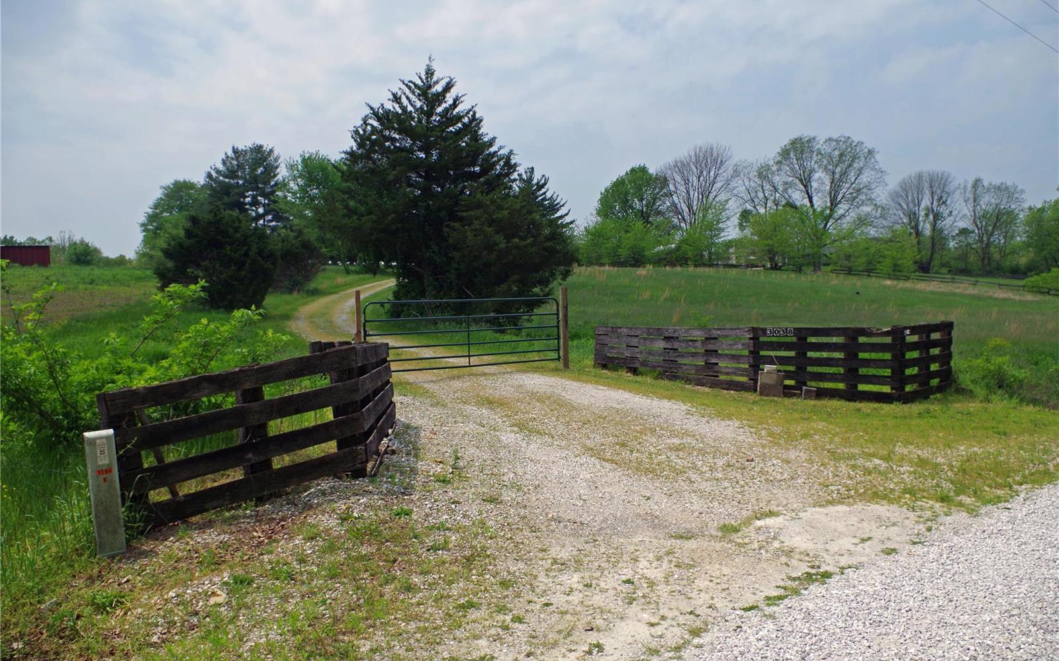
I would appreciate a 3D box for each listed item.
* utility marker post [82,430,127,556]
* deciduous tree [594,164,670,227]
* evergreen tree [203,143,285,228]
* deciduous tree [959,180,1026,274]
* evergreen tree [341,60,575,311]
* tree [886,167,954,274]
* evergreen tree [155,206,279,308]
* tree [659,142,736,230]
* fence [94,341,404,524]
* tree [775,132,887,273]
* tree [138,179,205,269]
[{"bbox_3d":[-2.394,0.905,4.462,0.150,0.700,0.100,-7,7,-33],"label":"utility marker post"},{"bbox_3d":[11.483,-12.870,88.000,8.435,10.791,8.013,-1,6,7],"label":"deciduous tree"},{"bbox_3d":[-26.652,-11.518,74.000,6.970,11.686,6.621,-3,6,-20],"label":"evergreen tree"},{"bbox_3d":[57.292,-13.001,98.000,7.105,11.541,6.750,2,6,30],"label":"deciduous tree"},{"bbox_3d":[-2.424,-4.894,27.000,7.385,8.170,6.646,-2,6,-5],"label":"evergreen tree"},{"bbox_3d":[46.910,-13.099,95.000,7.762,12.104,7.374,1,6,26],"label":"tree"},{"bbox_3d":[-12.430,-2.929,31.500,4.486,4.096,4.261,-4,6,-21],"label":"evergreen tree"},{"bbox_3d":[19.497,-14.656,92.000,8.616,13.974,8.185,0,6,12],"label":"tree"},{"bbox_3d":[-1.621,0.642,6.527,1.106,0.980,3.472,1,6,22],"label":"fence"},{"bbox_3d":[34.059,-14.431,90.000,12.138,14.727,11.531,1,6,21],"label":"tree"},{"bbox_3d":[-32.358,-9.627,72.000,5.847,8.051,5.555,-4,6,-24],"label":"tree"}]

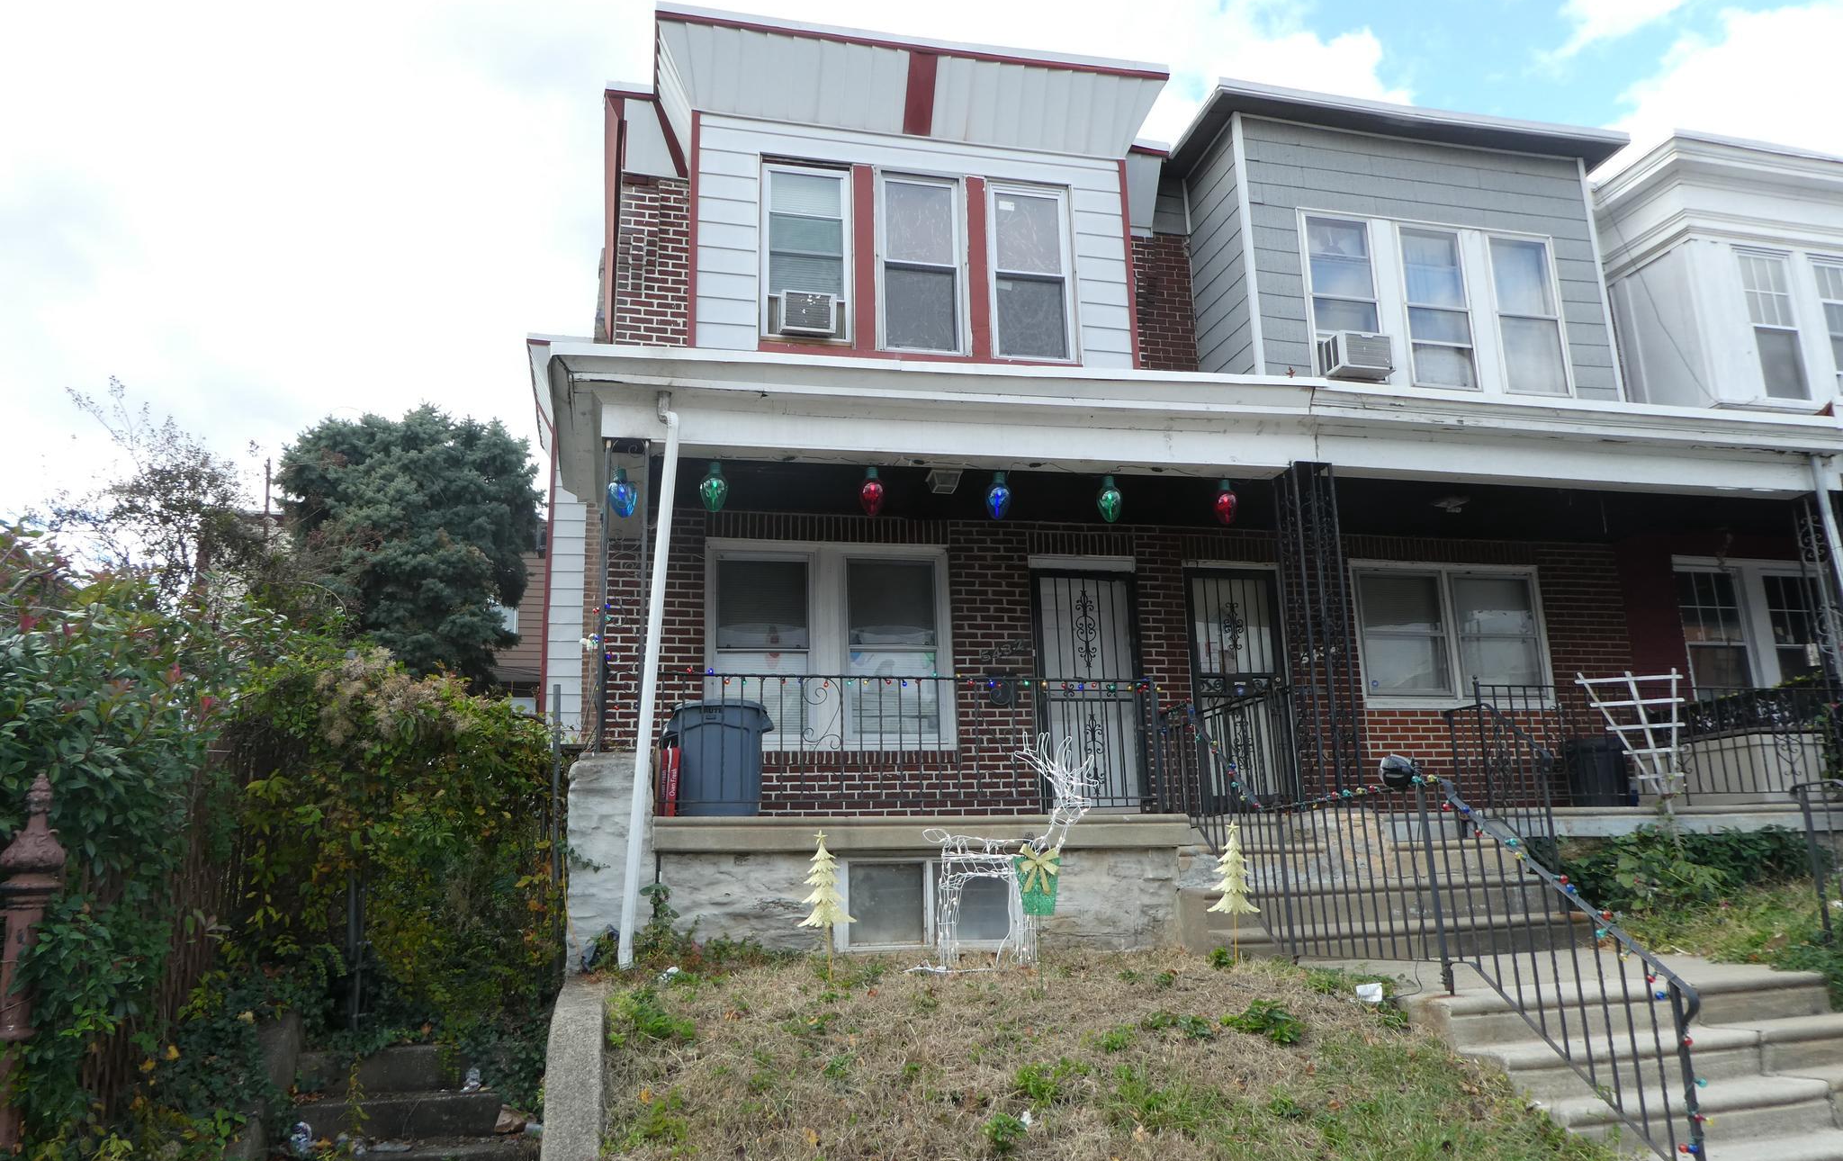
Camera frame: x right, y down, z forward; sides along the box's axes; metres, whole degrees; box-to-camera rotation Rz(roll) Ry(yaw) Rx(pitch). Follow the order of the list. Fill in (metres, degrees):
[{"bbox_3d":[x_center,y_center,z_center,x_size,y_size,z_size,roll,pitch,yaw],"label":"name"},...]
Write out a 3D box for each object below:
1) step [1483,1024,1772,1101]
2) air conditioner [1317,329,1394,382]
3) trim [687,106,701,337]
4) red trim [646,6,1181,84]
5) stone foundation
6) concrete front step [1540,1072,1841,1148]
[{"bbox_3d":[2.667,1.861,4.957,1.106,0.165,0.310,2,-15,-12],"label":"step"},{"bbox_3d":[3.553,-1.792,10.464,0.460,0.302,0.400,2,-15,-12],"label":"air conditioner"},{"bbox_3d":[-1.694,-2.541,9.534,0.049,2.144,0.060,2,-15,-12],"label":"trim"},{"bbox_3d":[0.017,-4.171,10.021,4.100,0.051,0.050,2,-15,-12],"label":"red trim"},{"bbox_3d":[-0.179,1.560,7.250,3.506,1.088,0.530,2,-15,-12],"label":"stone foundation"},{"bbox_3d":[2.730,1.949,4.661,1.106,0.165,0.310,2,-15,-12],"label":"concrete front step"}]

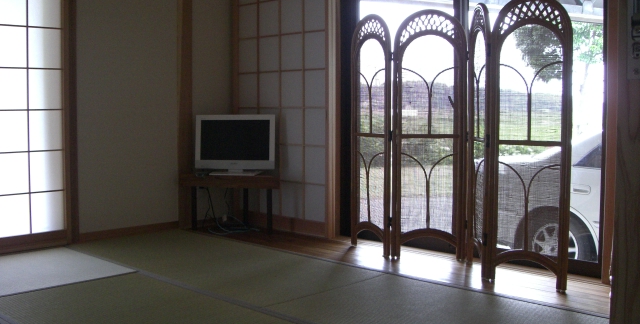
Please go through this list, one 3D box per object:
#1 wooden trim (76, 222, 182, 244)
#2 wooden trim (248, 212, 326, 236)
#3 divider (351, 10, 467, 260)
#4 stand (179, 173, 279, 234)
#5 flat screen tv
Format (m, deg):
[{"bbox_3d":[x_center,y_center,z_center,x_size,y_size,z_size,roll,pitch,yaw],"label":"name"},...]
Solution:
[{"bbox_3d":[-1.172,0.429,4.391,0.030,0.052,0.698,4,6,45],"label":"wooden trim"},{"bbox_3d":[-0.242,0.396,4.579,0.807,0.092,0.035,4,6,45],"label":"wooden trim"},{"bbox_3d":[0.409,-0.145,3.744,0.730,1.294,0.241,3,5,38],"label":"divider"},{"bbox_3d":[-0.523,0.255,4.627,0.654,0.367,0.400,1,4,17],"label":"stand"},{"bbox_3d":[-0.537,-0.108,4.479,0.520,0.378,0.190,1,4,13],"label":"flat screen tv"}]

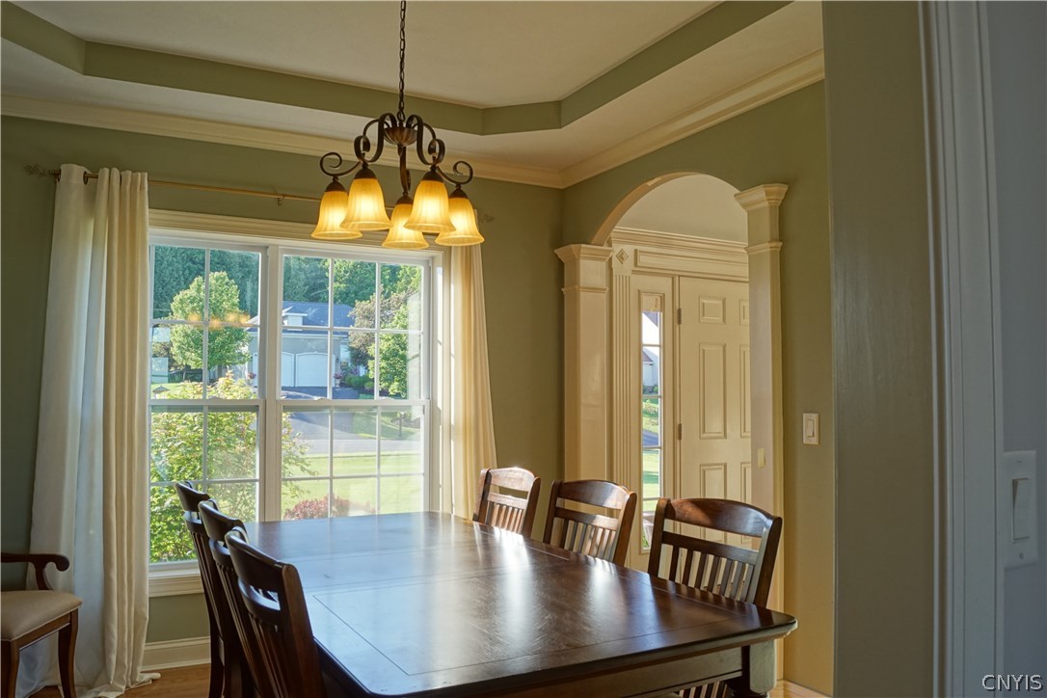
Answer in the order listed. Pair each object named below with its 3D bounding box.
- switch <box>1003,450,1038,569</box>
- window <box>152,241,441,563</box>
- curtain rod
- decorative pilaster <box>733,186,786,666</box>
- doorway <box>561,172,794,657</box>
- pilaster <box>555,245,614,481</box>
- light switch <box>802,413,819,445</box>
[{"bbox_3d":[0.507,0.163,0.800,0.070,0.118,0.012,2,-3,-28],"label":"switch"},{"bbox_3d":[-1.286,0.255,4.027,1.712,1.619,0.092,2,-3,-28],"label":"window"},{"bbox_3d":[-1.188,-0.767,4.003,2.286,0.082,0.102,2,-3,-28],"label":"curtain rod"},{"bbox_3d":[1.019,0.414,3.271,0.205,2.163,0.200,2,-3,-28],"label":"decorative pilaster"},{"bbox_3d":[0.699,0.338,3.967,0.267,2.378,1.722,2,-3,-28],"label":"doorway"},{"bbox_3d":[0.351,0.474,4.601,0.261,2.163,0.246,2,-3,-28],"label":"pilaster"},{"bbox_3d":[1.131,0.315,3.090,0.012,0.120,0.074,2,-3,-28],"label":"light switch"}]

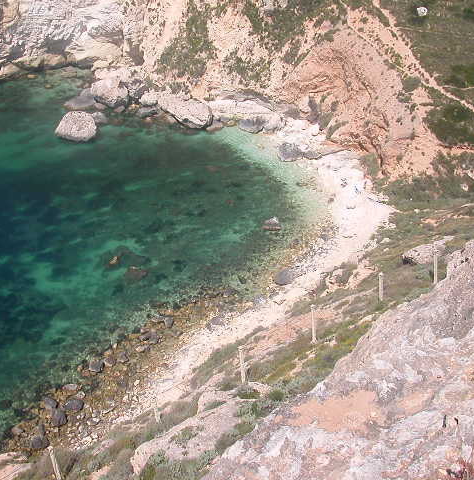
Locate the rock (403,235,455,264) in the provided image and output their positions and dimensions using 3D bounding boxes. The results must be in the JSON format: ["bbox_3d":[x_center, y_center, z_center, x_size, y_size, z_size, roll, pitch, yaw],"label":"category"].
[{"bbox_3d":[13.923,0.767,50.000,3.500,1.350,2.000,1,30,7],"label":"rock"}]

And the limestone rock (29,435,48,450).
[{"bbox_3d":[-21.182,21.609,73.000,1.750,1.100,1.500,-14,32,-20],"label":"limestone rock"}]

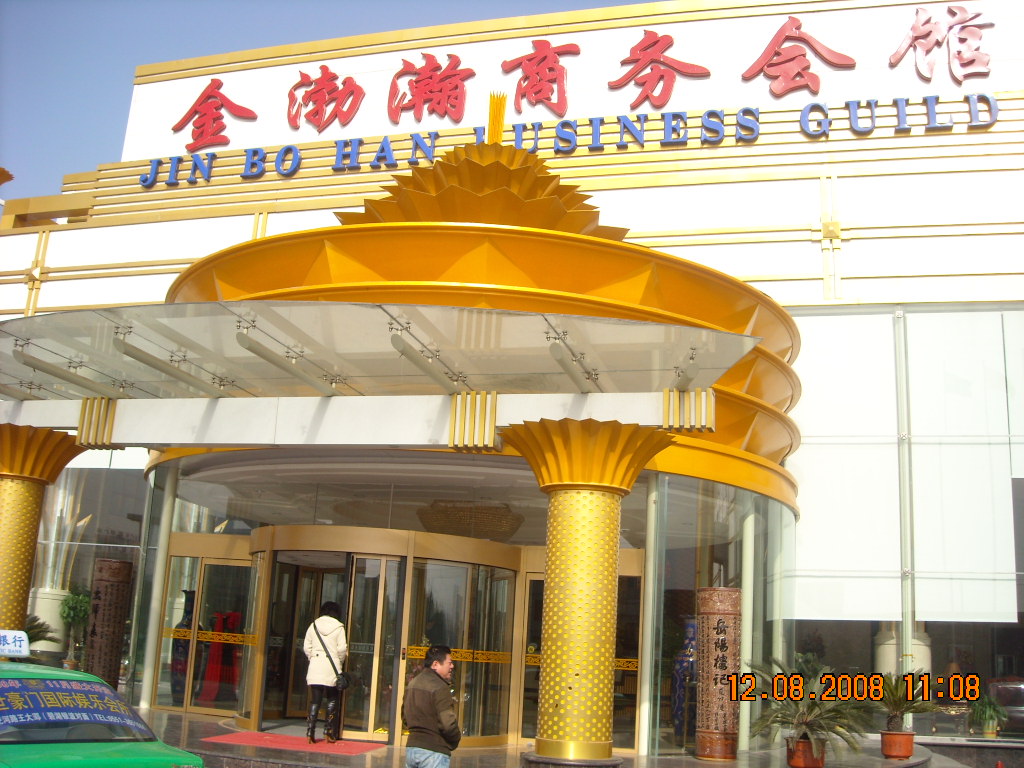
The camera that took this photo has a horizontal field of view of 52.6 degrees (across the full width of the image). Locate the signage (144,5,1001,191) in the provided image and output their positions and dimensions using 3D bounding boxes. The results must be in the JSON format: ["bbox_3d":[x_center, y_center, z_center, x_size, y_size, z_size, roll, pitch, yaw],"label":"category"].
[{"bbox_3d":[0.160,-5.181,18.684,15.957,2.430,0.300,-1,-14,16],"label":"signage"}]

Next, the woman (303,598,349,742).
[{"bbox_3d":[-2.199,3.408,12.313,0.520,1.660,0.380,-1,-14,18],"label":"woman"}]

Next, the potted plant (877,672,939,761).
[{"bbox_3d":[5.147,4.303,13.494,0.900,1.100,0.850,-1,-14,16],"label":"potted plant"}]

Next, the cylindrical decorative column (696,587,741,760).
[{"bbox_3d":[2.606,3.592,12.955,0.570,2.100,0.570,-1,-14,16],"label":"cylindrical decorative column"}]

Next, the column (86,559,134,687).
[{"bbox_3d":[-6.017,3.683,15.521,0.570,2.080,0.570,-1,-14,16],"label":"column"}]

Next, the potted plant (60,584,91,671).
[{"bbox_3d":[-8.086,4.484,18.922,0.620,1.570,0.620,-1,-14,16],"label":"potted plant"}]

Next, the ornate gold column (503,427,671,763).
[{"bbox_3d":[0.643,1.978,9.701,1.660,3.050,1.660,-1,-14,16],"label":"ornate gold column"}]

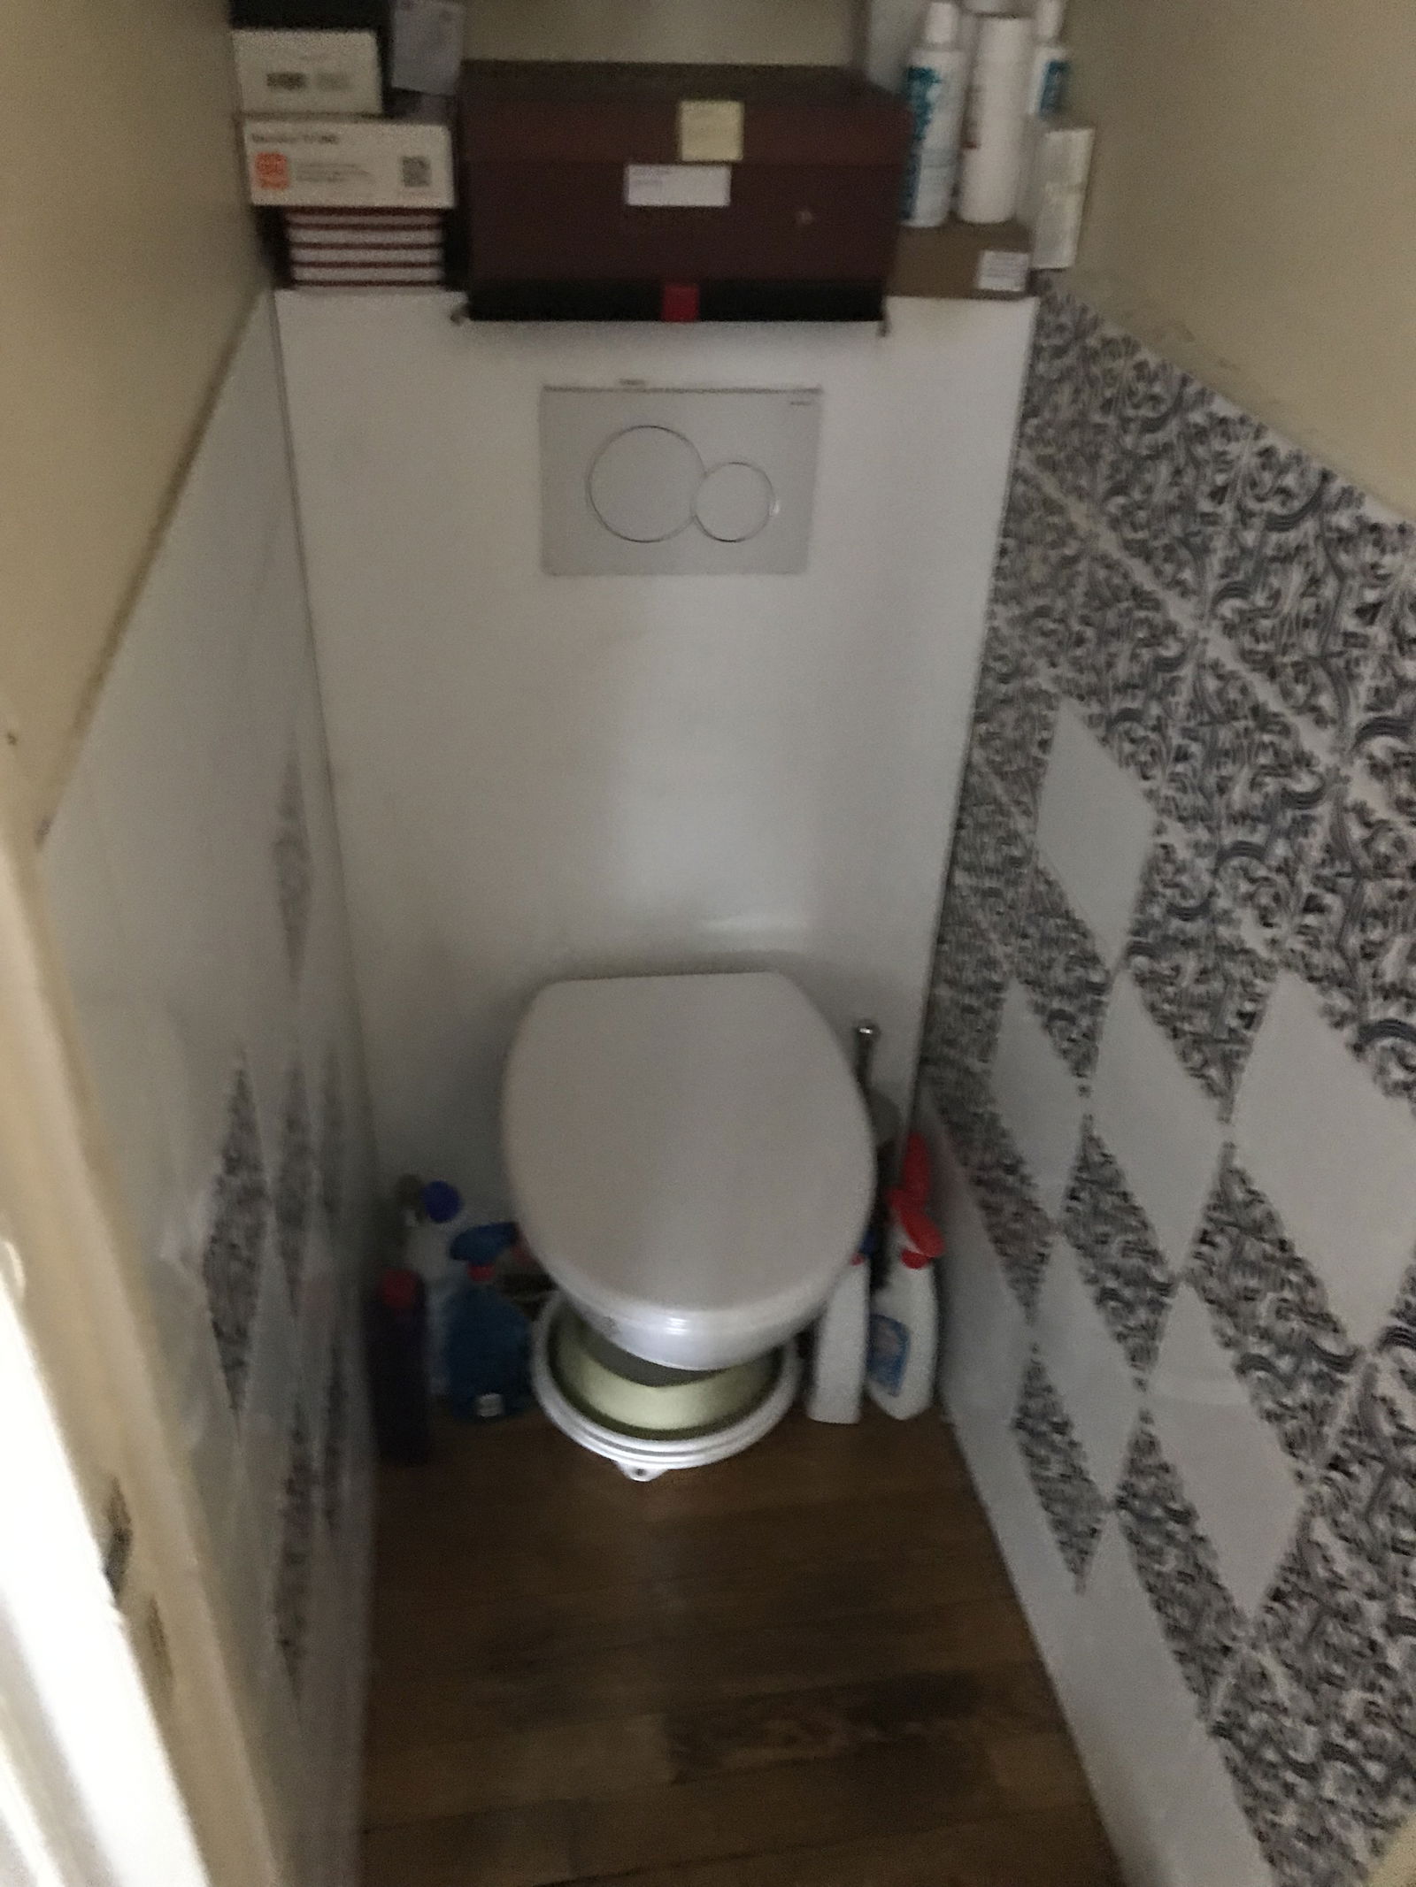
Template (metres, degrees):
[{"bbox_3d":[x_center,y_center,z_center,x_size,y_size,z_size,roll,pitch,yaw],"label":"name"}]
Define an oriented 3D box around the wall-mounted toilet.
[{"bbox_3d":[-0.030,0.349,1.602,0.355,0.455,0.510,-3,35,-8],"label":"wall-mounted toilet"}]

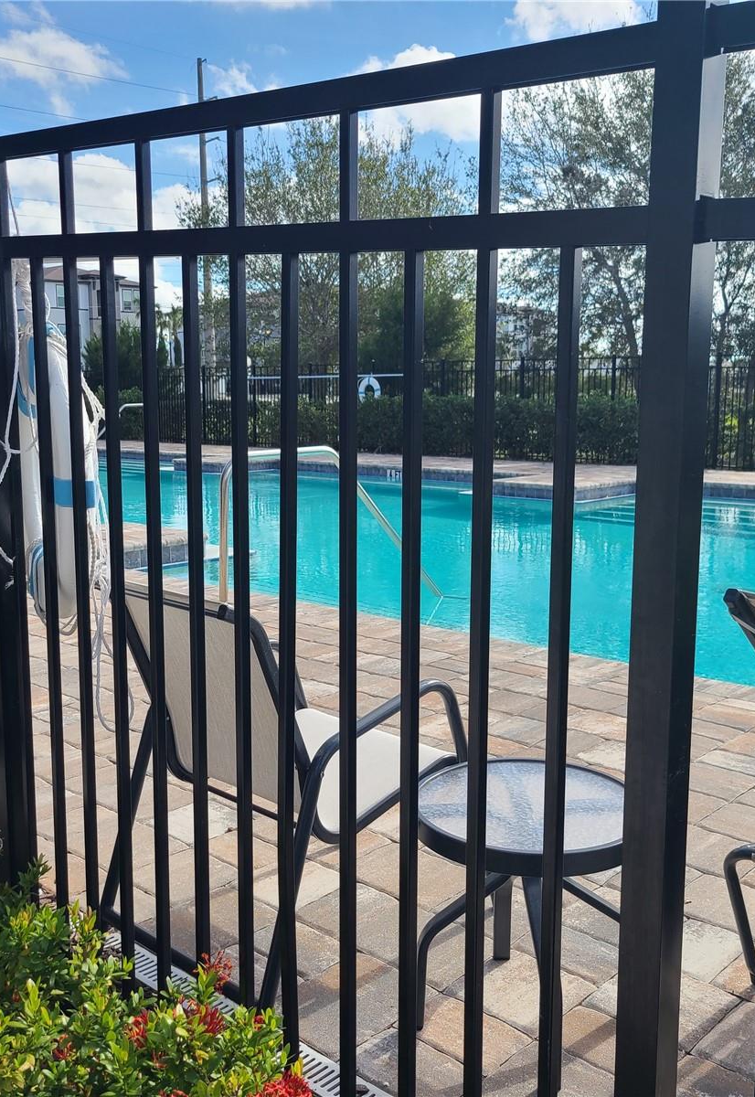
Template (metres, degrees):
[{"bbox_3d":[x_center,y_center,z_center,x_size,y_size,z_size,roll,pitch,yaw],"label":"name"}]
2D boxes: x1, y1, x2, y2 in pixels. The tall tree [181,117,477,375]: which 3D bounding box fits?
[{"bbox_3d":[-1.421,-8.015,32.129,8.400,8.780,7.500,0,9,0],"label":"tall tree"}]

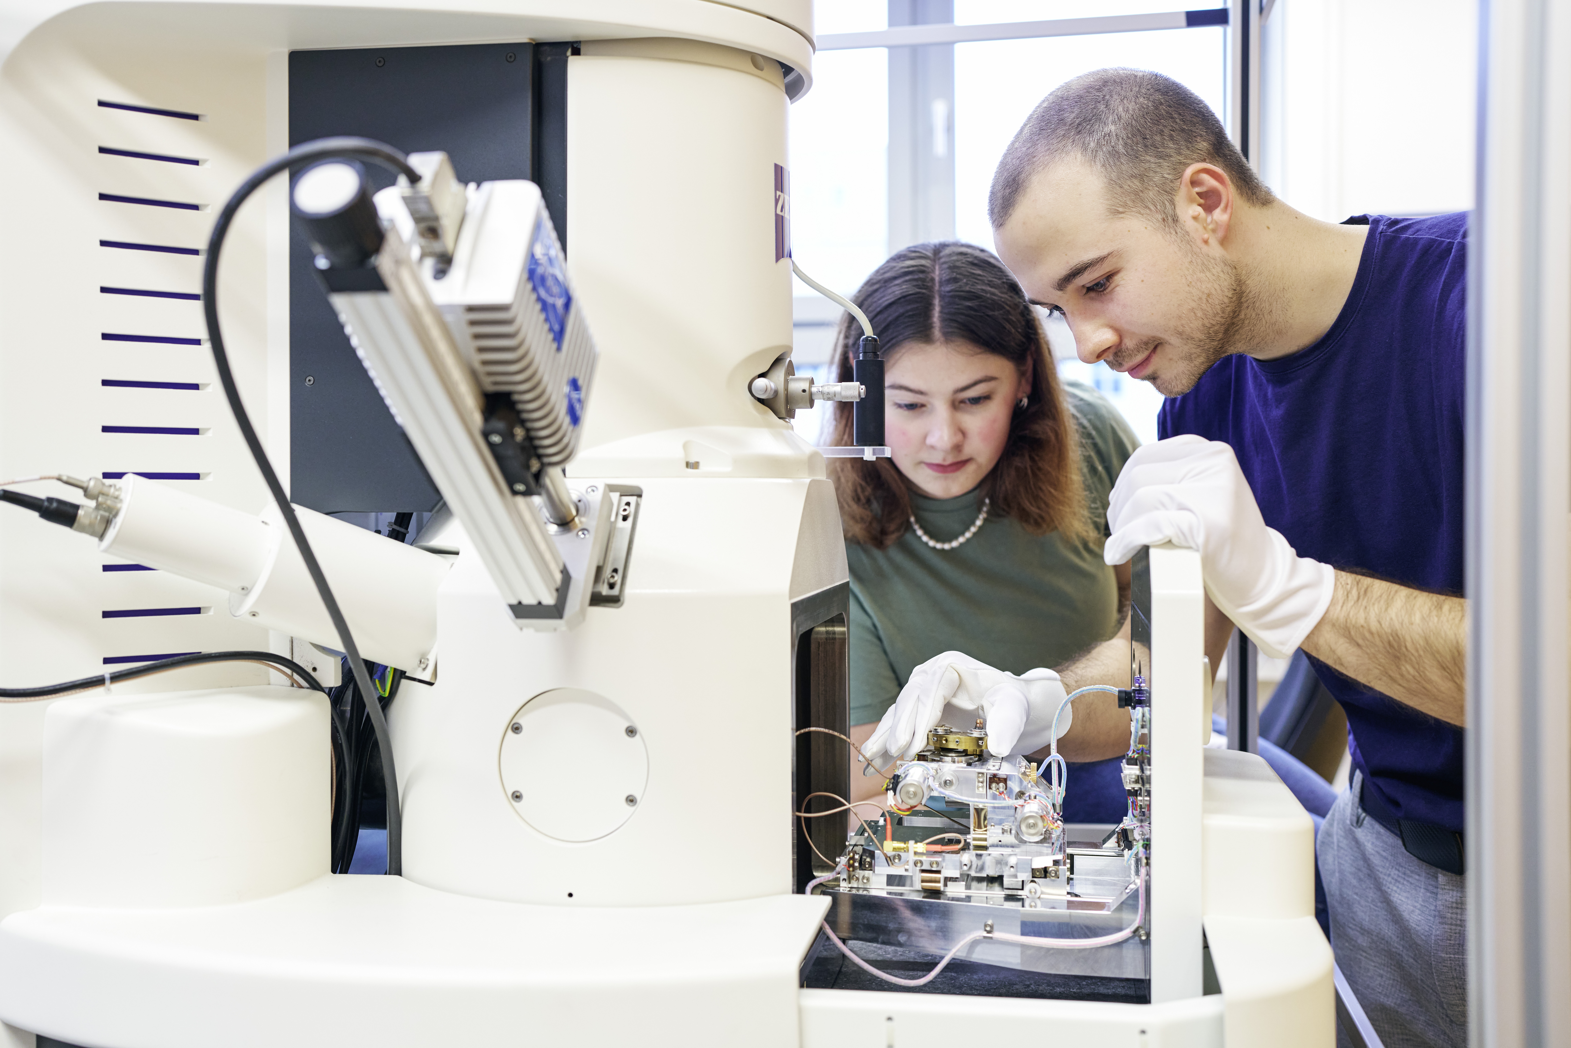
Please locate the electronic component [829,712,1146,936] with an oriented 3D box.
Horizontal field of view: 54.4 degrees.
[{"bbox_3d":[0.160,0.222,1.220,0.235,0.145,0.190,0,1,13],"label":"electronic component"}]

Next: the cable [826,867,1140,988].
[{"bbox_3d":[0.146,0.300,1.135,0.250,0.092,0.060,0,1,13],"label":"cable"}]

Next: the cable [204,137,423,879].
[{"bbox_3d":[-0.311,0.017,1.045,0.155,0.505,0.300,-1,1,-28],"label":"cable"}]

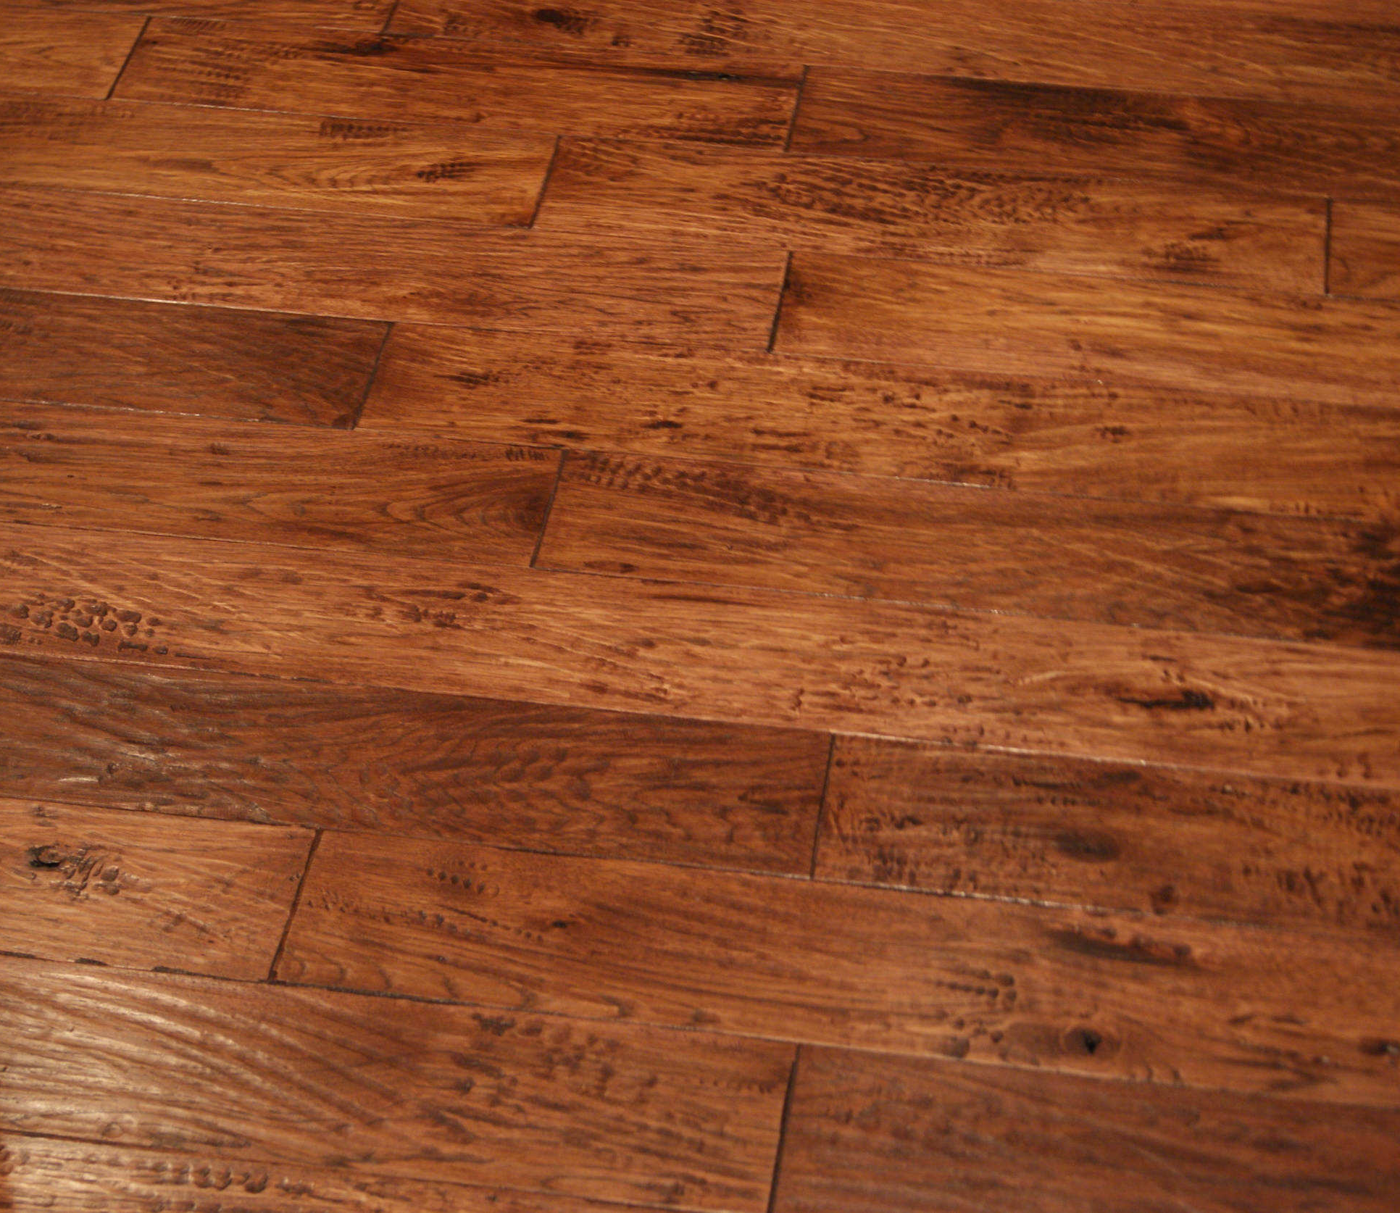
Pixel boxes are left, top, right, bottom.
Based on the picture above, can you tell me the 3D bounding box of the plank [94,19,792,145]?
[{"bbox_3d":[-0.200,-0.429,2.514,0.565,0.016,0.127,5,44,7],"label":"plank"}]

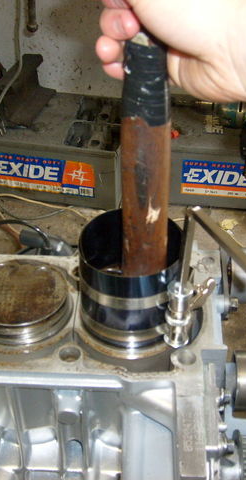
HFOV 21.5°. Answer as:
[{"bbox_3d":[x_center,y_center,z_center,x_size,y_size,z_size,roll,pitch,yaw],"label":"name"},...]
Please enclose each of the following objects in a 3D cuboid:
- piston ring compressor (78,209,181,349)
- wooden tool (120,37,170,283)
[{"bbox_3d":[0.006,0.031,0.527,0.088,0.077,0.088,2,39,1],"label":"piston ring compressor"},{"bbox_3d":[0.016,-0.040,0.470,0.033,0.225,0.031,1,39,3],"label":"wooden tool"}]

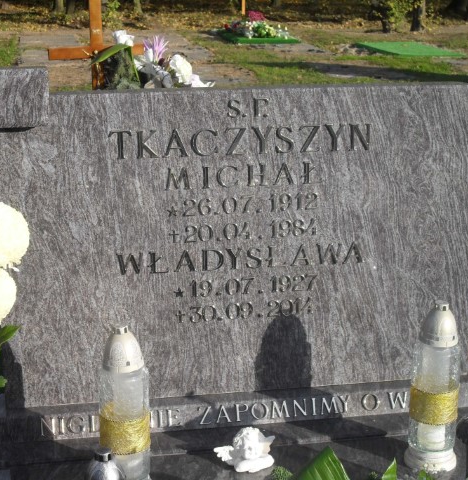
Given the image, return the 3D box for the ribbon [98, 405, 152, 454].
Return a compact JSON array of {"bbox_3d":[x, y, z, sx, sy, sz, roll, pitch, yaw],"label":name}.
[{"bbox_3d":[-0.211,0.364,2.047,0.097,0.068,0.097,0,16,0],"label":"ribbon"}]

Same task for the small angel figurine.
[{"bbox_3d":[0.027,0.421,2.148,0.120,0.080,0.070,-8,18,-27],"label":"small angel figurine"}]

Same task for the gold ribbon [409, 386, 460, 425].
[{"bbox_3d":[0.415,0.330,2.180,0.097,0.069,0.097,0,16,0],"label":"gold ribbon"}]

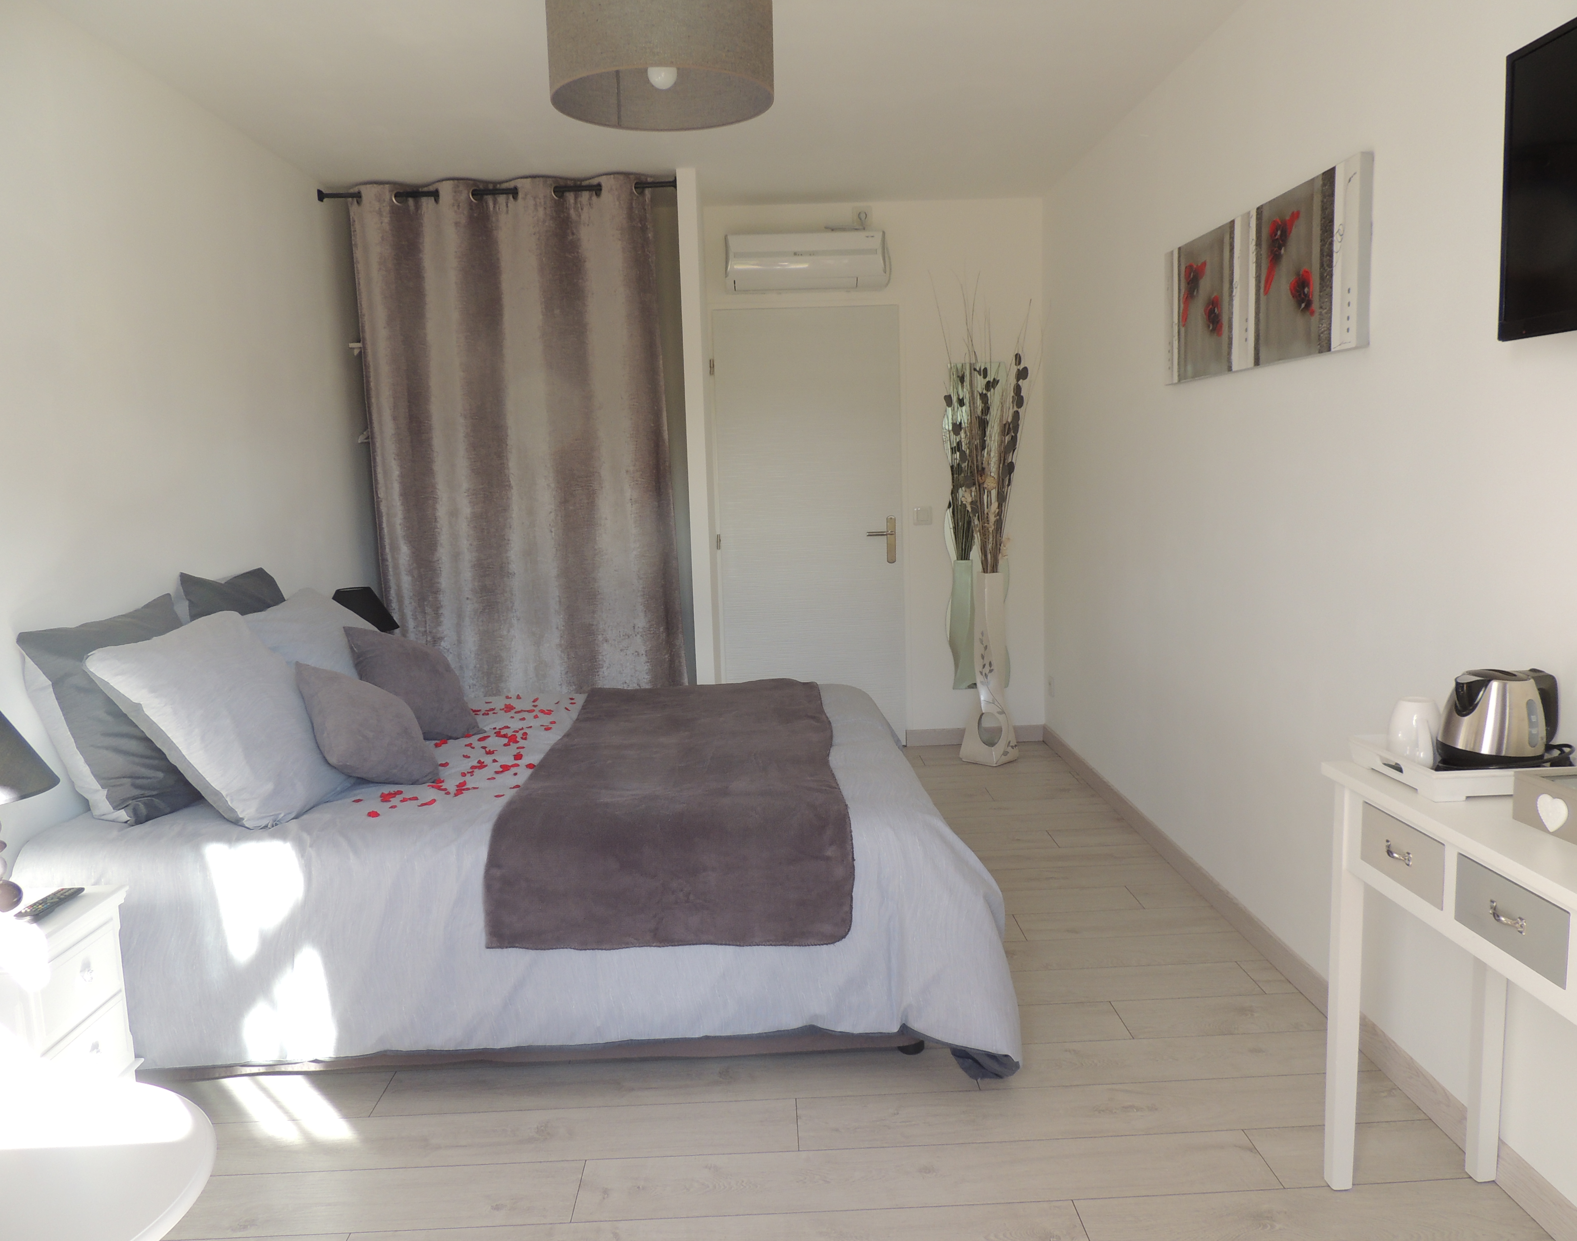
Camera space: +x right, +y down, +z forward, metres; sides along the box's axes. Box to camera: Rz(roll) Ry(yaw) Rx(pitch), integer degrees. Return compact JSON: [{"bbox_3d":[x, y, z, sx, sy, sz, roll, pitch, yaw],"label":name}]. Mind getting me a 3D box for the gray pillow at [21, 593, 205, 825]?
[{"bbox_3d":[-1.546,0.209,2.818,0.180,0.520,0.640,-19,8,1],"label":"gray pillow"}]

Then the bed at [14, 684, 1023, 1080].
[{"bbox_3d":[-0.613,0.626,3.248,2.140,0.610,1.730,-2,8,-1],"label":"bed"}]

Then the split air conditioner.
[{"bbox_3d":[0.083,-1.571,5.040,0.715,0.265,0.200,-2,8,-1],"label":"split air conditioner"}]

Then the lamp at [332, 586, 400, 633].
[{"bbox_3d":[-1.571,0.075,4.202,0.285,0.385,0.285,-2,8,-1],"label":"lamp"}]

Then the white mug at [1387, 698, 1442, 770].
[{"bbox_3d":[1.062,0.193,1.942,0.083,0.113,0.112,-2,8,-1],"label":"white mug"}]

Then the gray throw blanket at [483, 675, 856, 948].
[{"bbox_3d":[-0.274,0.444,3.216,0.820,0.280,1.670,-2,8,-1],"label":"gray throw blanket"}]

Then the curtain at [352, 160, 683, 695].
[{"bbox_3d":[-1.041,-0.472,4.545,1.210,2.450,0.140,-2,8,-1],"label":"curtain"}]

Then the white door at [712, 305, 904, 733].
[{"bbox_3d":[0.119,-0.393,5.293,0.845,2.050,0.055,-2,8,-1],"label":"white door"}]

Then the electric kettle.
[{"bbox_3d":[1.163,0.169,1.873,0.195,0.176,0.152,-4,8,-15],"label":"electric kettle"}]

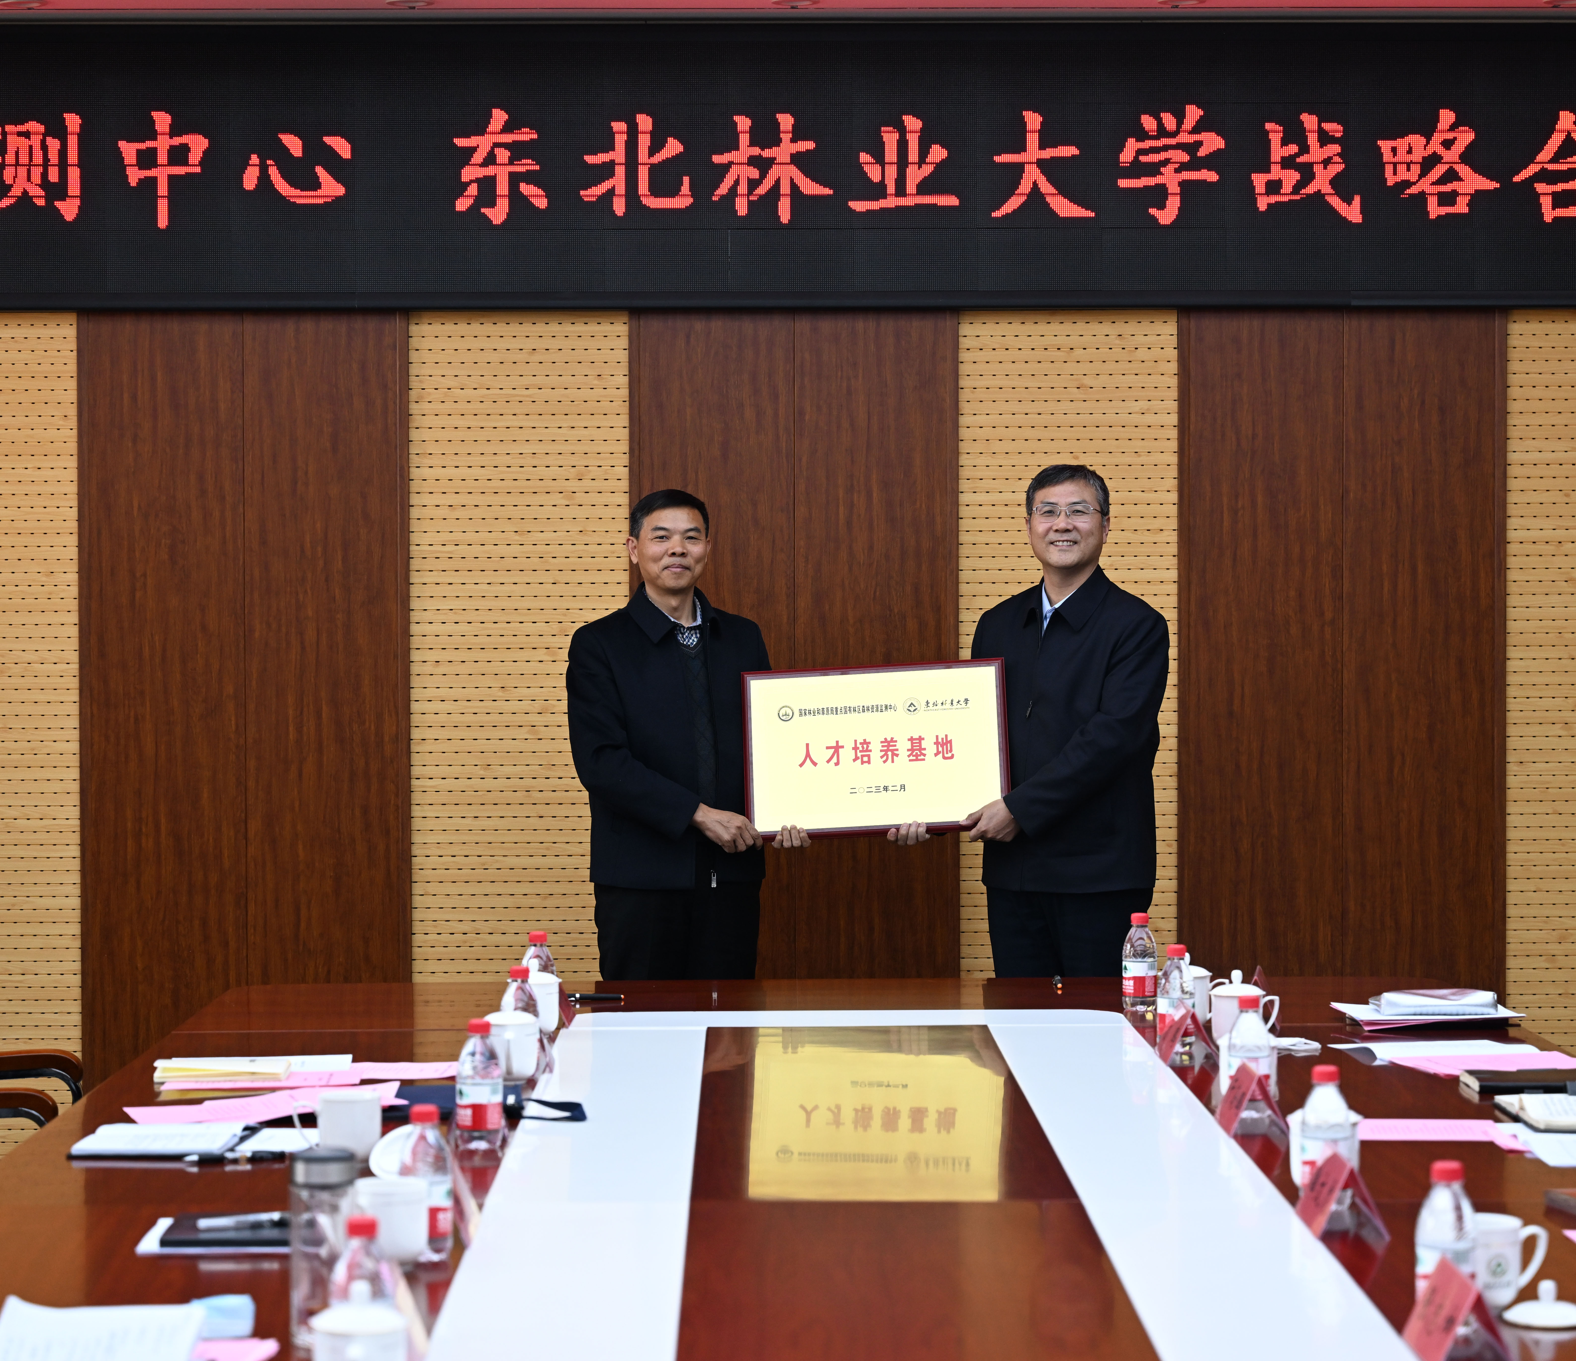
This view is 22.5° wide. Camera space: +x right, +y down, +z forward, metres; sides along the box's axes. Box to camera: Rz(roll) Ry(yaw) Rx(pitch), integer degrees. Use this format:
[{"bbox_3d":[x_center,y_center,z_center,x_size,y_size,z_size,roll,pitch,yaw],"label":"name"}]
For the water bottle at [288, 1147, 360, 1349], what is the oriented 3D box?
[{"bbox_3d":[-0.470,0.579,4.045,0.067,0.194,0.067,0,1,-1],"label":"water bottle"}]

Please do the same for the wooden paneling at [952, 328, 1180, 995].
[{"bbox_3d":[0.692,0.178,9.825,0.538,2.177,0.040,0,1,-1],"label":"wooden paneling"}]

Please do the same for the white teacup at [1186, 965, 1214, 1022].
[{"bbox_3d":[0.710,0.542,6.967,0.124,0.120,0.092,0,1,-1],"label":"white teacup"}]

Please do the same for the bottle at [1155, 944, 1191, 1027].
[{"bbox_3d":[0.641,0.525,6.572,0.062,0.173,0.062,0,1,-1],"label":"bottle"}]

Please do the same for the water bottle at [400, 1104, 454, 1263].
[{"bbox_3d":[-0.415,0.577,4.569,0.062,0.173,0.062,0,1,-1],"label":"water bottle"}]

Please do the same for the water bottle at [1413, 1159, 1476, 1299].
[{"bbox_3d":[0.668,0.580,4.030,0.060,0.175,0.060,0,1,-1],"label":"water bottle"}]

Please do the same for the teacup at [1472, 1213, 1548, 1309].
[{"bbox_3d":[0.757,0.623,4.258,0.108,0.091,0.083,0,1,-1],"label":"teacup"}]

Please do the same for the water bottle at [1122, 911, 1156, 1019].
[{"bbox_3d":[0.628,0.504,7.080,0.060,0.175,0.060,0,1,-1],"label":"water bottle"}]

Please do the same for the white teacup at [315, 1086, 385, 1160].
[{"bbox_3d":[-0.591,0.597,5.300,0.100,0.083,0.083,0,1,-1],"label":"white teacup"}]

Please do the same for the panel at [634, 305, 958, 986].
[{"bbox_3d":[0.016,0.179,9.817,0.814,2.177,0.040,0,1,-1],"label":"panel"}]

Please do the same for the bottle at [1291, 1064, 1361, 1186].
[{"bbox_3d":[0.659,0.559,4.860,0.060,0.175,0.060,0,1,-1],"label":"bottle"}]

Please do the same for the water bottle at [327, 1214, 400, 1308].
[{"bbox_3d":[-0.394,0.591,3.680,0.060,0.175,0.060,0,1,-1],"label":"water bottle"}]

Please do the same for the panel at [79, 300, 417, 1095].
[{"bbox_3d":[-1.337,0.181,9.801,0.818,2.179,0.040,0,1,-1],"label":"panel"}]

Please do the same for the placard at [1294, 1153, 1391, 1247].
[{"bbox_3d":[0.665,0.613,4.776,0.086,0.085,0.210,0,1,0],"label":"placard"}]

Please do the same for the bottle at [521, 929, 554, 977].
[{"bbox_3d":[-0.418,0.516,6.680,0.060,0.175,0.060,0,1,-1],"label":"bottle"}]

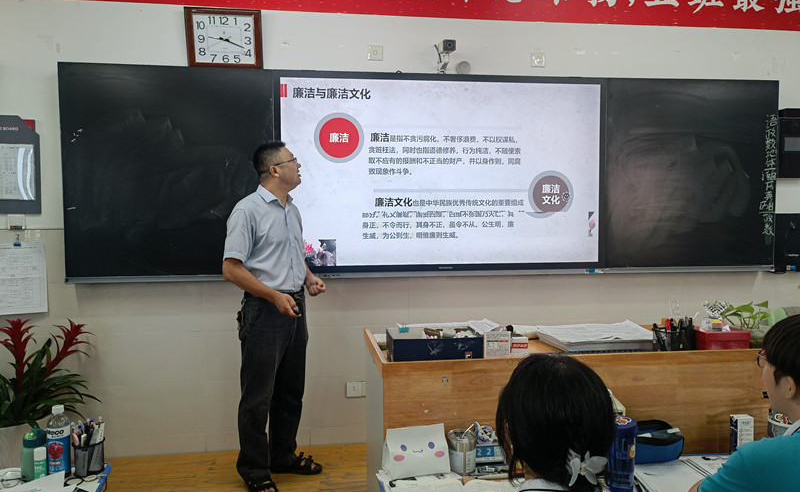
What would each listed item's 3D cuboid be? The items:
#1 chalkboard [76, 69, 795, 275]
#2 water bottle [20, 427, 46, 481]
[{"bbox_3d":[0.260,-0.415,3.562,4.240,1.197,0.090,-1,3,-7],"label":"chalkboard"},{"bbox_3d":[-1.126,0.633,1.844,0.068,0.155,0.068,-1,3,-7],"label":"water bottle"}]

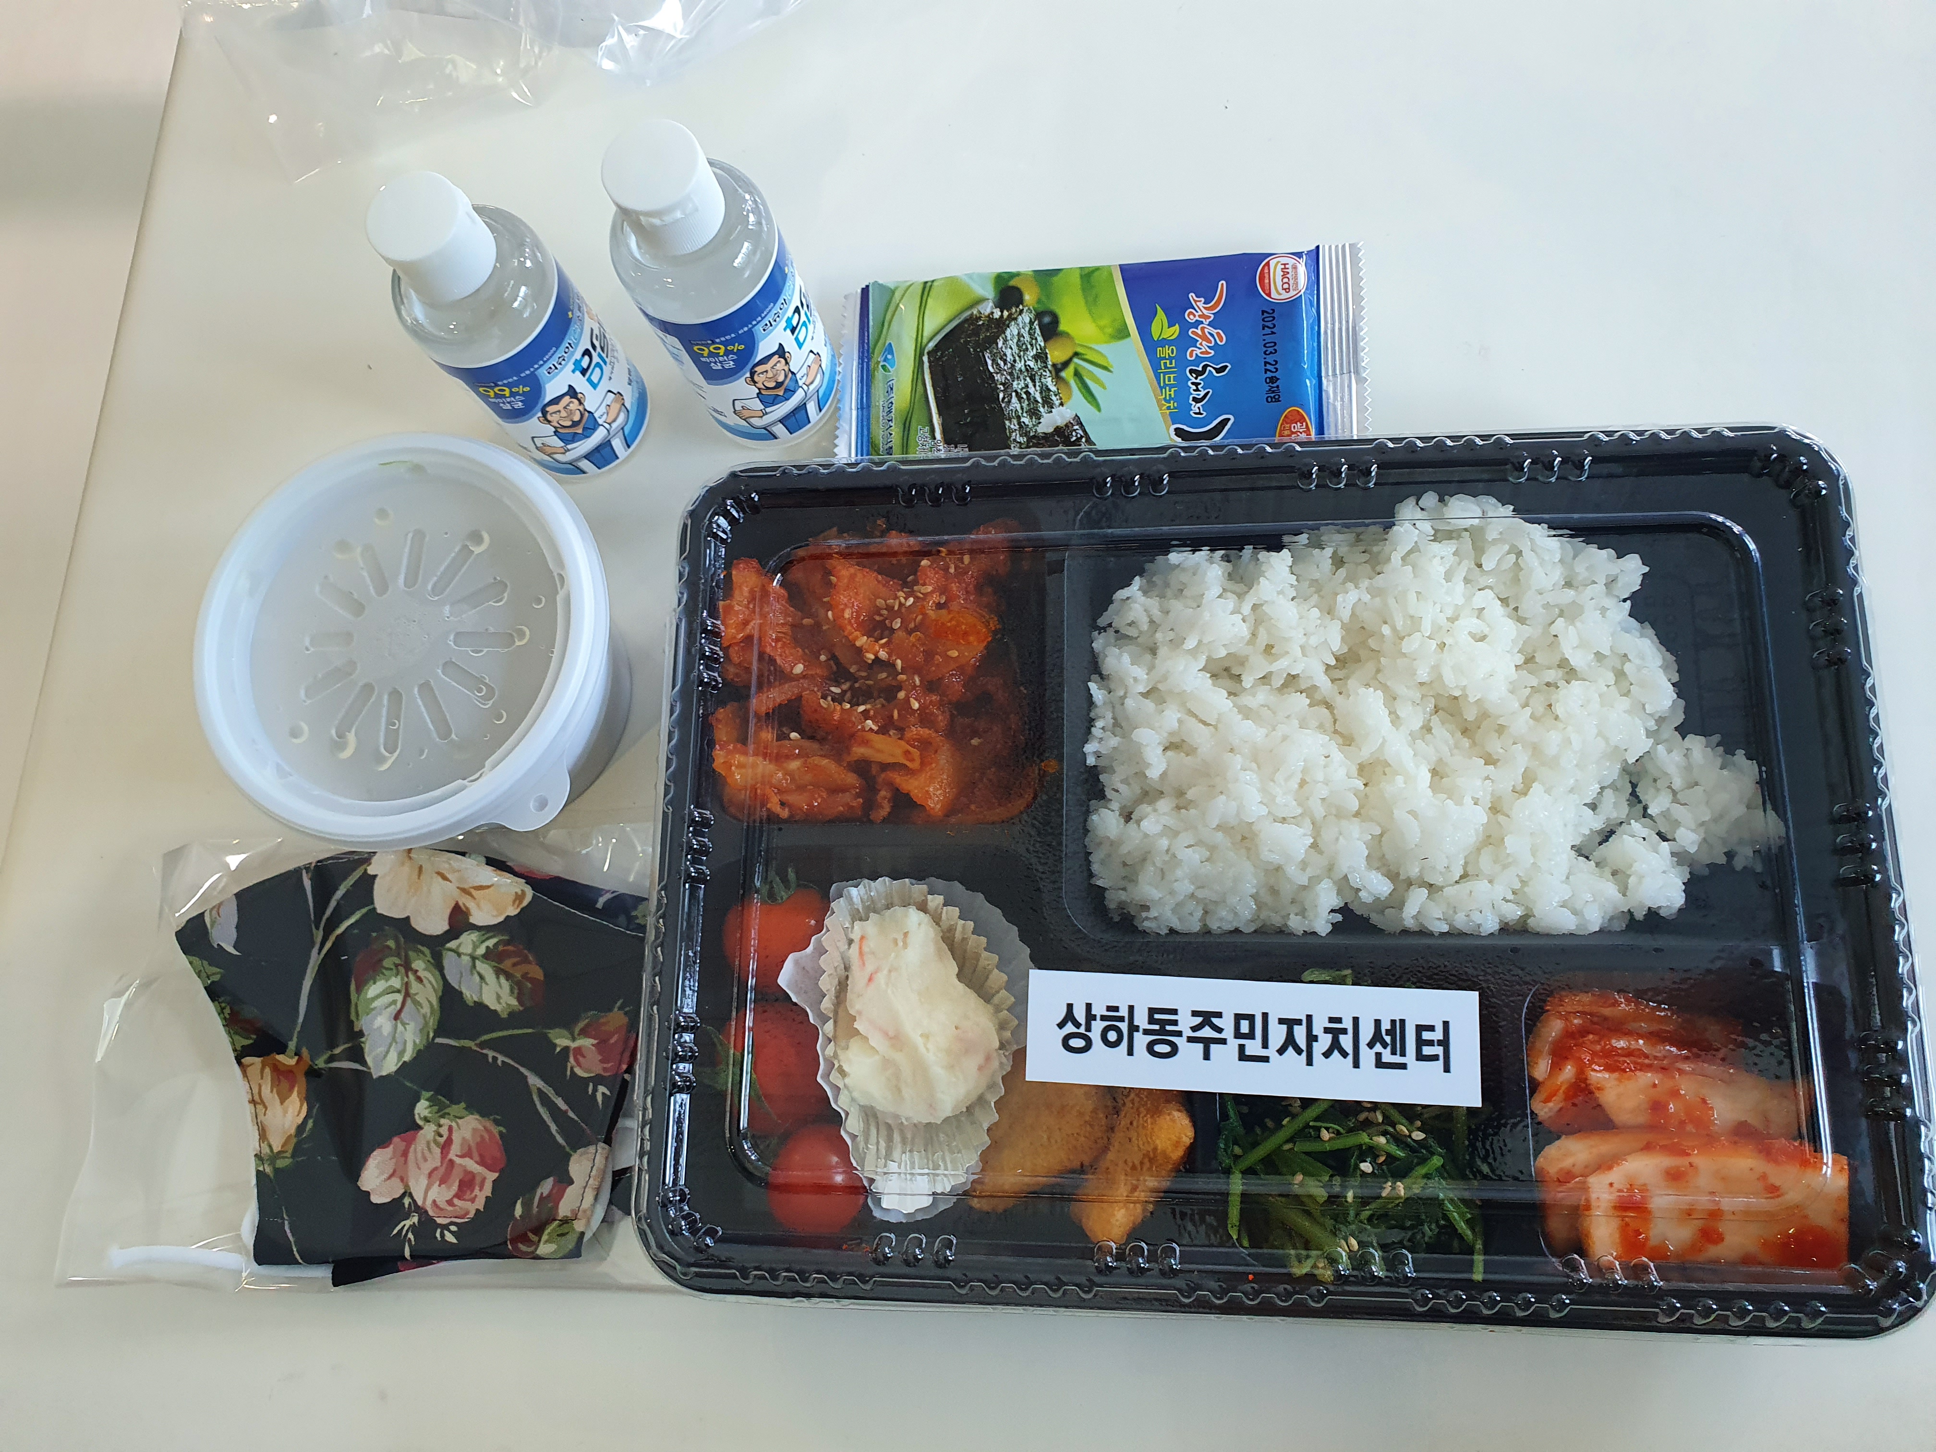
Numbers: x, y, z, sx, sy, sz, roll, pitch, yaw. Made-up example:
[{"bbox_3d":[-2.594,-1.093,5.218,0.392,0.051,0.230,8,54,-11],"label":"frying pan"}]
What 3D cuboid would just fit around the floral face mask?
[{"bbox_3d":[-0.147,0.089,0.387,0.142,0.017,0.115,-1,78,7],"label":"floral face mask"}]

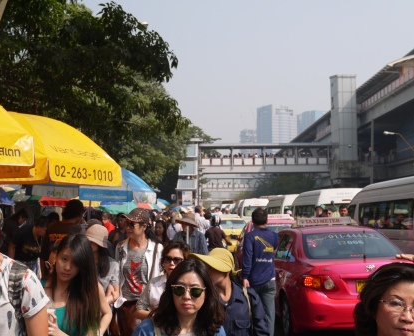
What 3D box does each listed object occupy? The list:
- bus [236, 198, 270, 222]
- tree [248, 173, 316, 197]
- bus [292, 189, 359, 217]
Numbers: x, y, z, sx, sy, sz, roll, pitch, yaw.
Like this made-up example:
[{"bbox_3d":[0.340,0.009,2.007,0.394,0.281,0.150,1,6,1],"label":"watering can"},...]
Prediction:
[{"bbox_3d":[3.167,3.366,45.106,1.880,2.285,5.380,0,-4,-2],"label":"bus"},{"bbox_3d":[10.937,3.861,94.946,10.000,7.700,9.000,0,-4,0],"label":"tree"},{"bbox_3d":[4.298,1.963,22.950,1.880,2.285,5.380,0,-4,-2],"label":"bus"}]

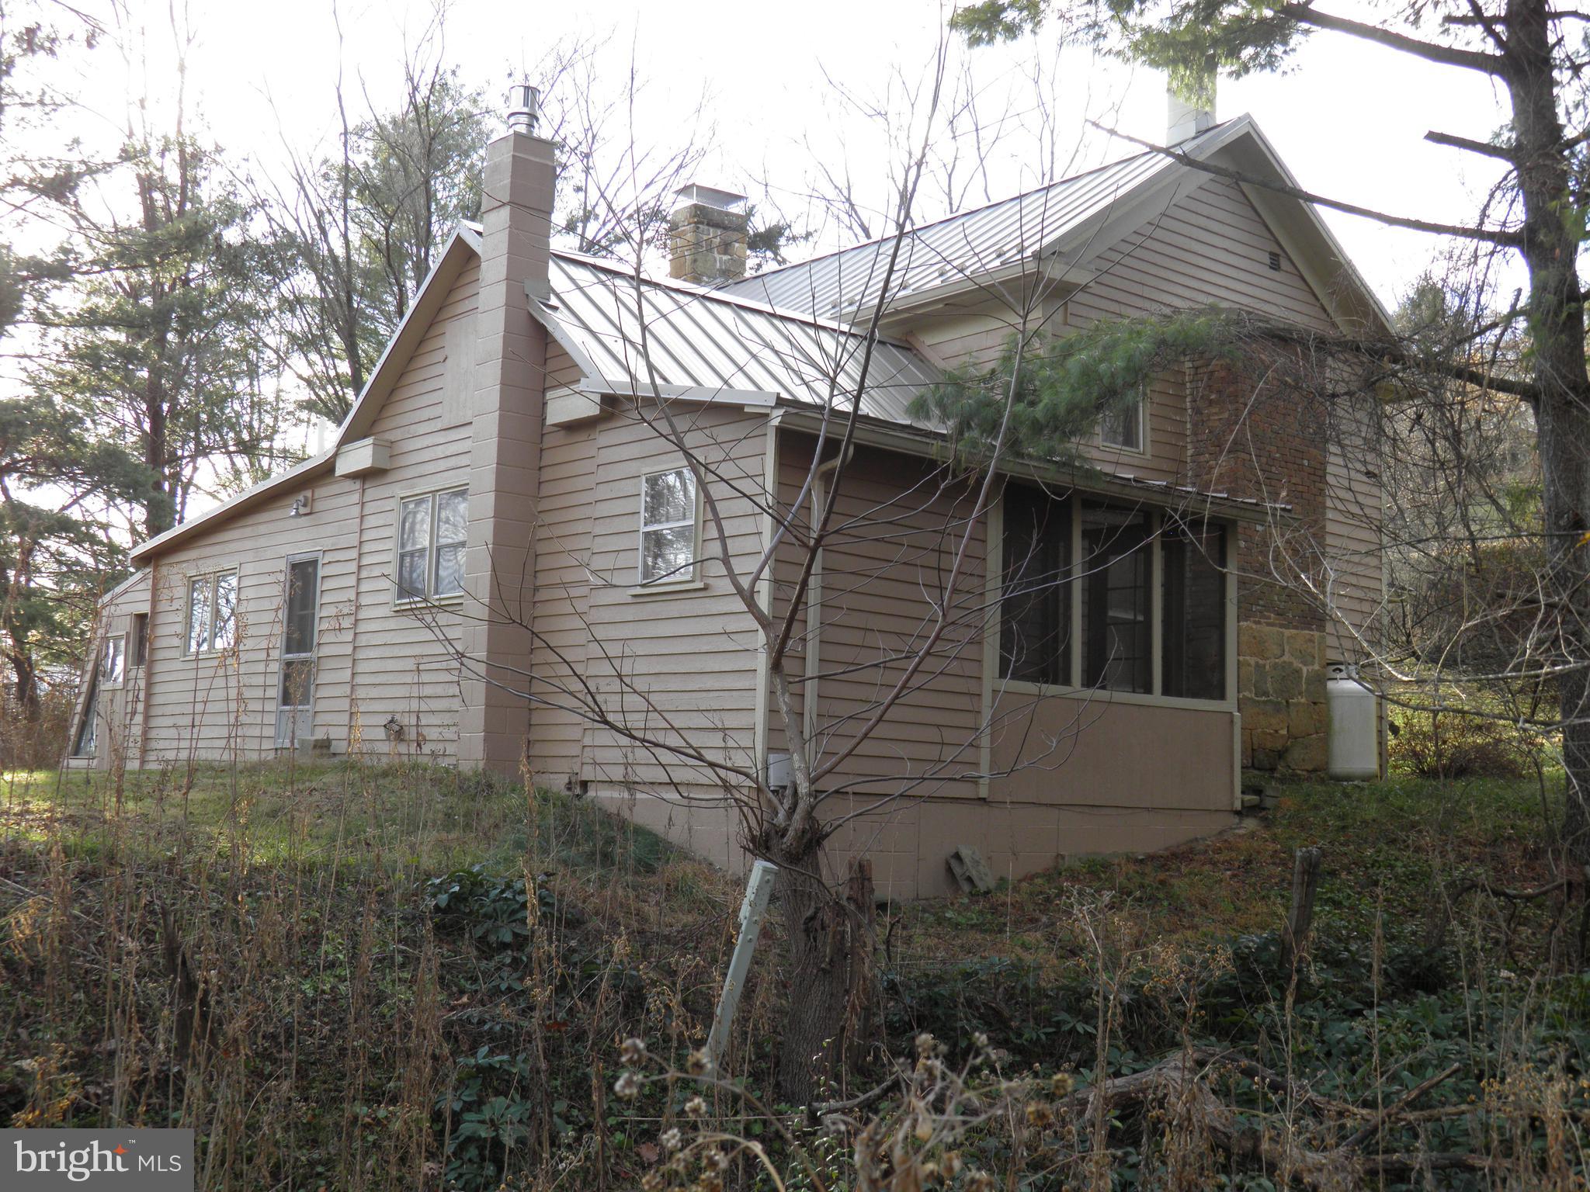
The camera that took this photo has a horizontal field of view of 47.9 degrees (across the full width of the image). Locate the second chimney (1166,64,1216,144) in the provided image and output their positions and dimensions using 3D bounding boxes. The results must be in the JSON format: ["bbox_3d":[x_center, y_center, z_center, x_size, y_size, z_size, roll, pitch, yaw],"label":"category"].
[{"bbox_3d":[4.324,-5.314,19.466,0.385,0.830,0.385,7,-8,-39],"label":"second chimney"}]

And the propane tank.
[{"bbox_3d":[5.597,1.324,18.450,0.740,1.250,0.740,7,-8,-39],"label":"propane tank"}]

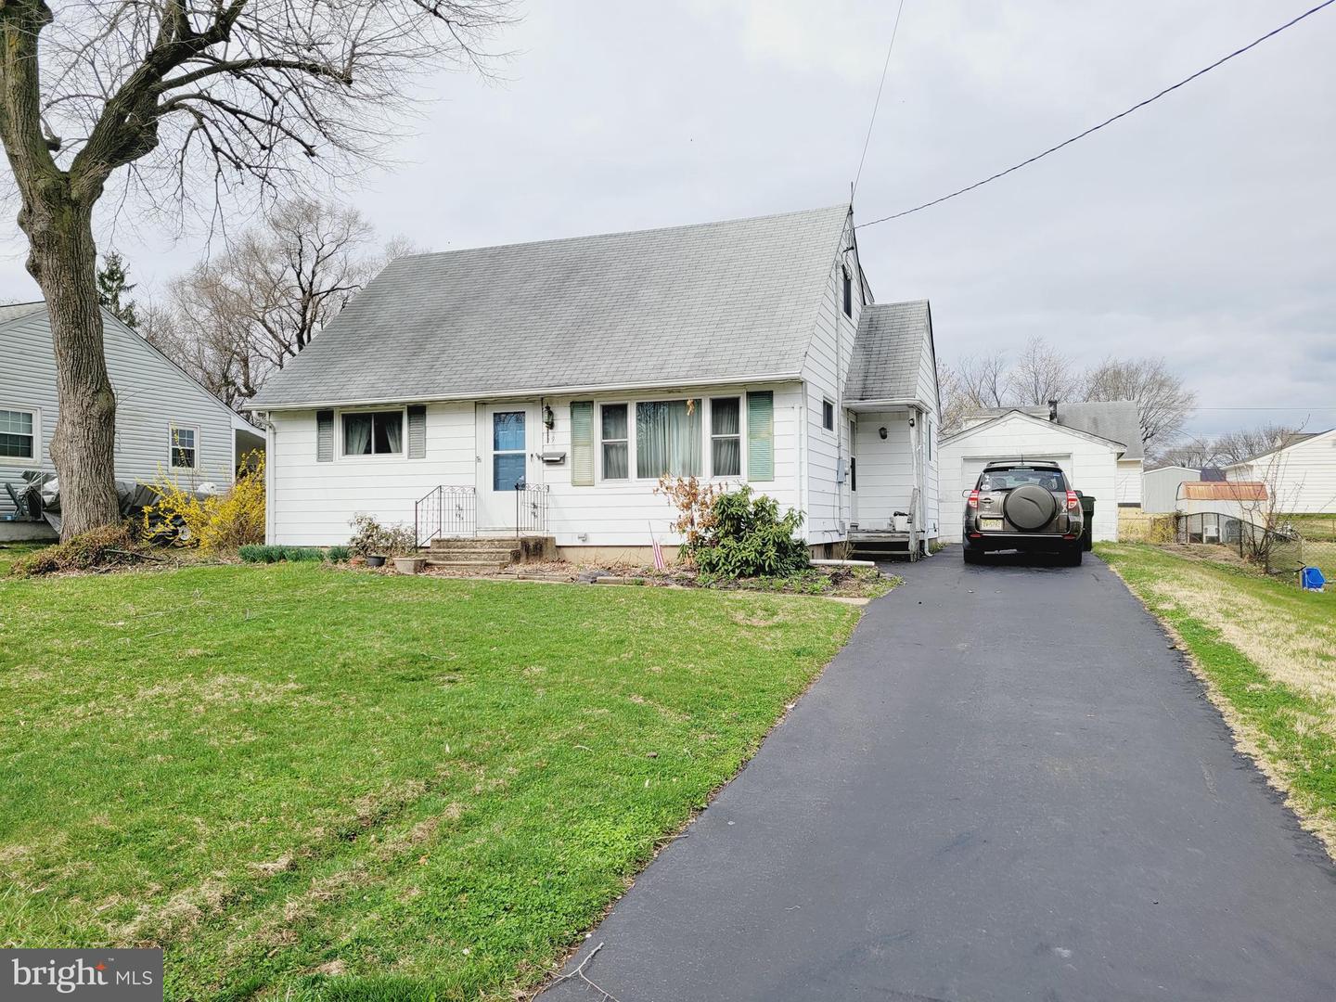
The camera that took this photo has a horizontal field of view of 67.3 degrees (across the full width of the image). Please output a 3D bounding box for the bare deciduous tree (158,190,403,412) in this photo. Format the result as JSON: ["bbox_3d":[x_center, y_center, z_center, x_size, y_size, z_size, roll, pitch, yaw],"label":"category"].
[{"bbox_3d":[-16.746,-6.007,43.839,10.000,14.580,10.000,-1,-1,19],"label":"bare deciduous tree"}]

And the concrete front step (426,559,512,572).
[{"bbox_3d":[-3.042,0.971,14.953,1.410,0.160,0.380,-1,-1,19],"label":"concrete front step"}]

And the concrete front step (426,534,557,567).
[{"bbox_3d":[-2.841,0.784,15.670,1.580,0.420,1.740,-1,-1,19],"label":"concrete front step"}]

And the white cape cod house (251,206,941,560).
[{"bbox_3d":[-0.689,-2.277,20.695,11.450,6.720,9.700,-1,-1,19],"label":"white cape cod house"}]

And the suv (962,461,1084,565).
[{"bbox_3d":[6.108,0.161,17.304,1.860,1.740,4.600,-1,-1,19],"label":"suv"}]

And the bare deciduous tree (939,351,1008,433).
[{"bbox_3d":[16.248,-3.640,53.904,5.000,8.731,5.000,-1,-1,19],"label":"bare deciduous tree"}]

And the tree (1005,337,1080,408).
[{"bbox_3d":[25.415,-5.350,67.872,5.600,11.583,5.600,-1,-1,19],"label":"tree"}]

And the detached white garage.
[{"bbox_3d":[9.531,-0.536,27.351,4.880,3.211,6.500,-1,-1,19],"label":"detached white garage"}]

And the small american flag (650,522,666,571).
[{"bbox_3d":[-0.159,0.632,14.040,0.140,0.701,0.080,-13,0,19],"label":"small american flag"}]

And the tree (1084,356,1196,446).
[{"bbox_3d":[31.915,-4.625,67.887,7.800,10.204,7.800,-1,-1,19],"label":"tree"}]

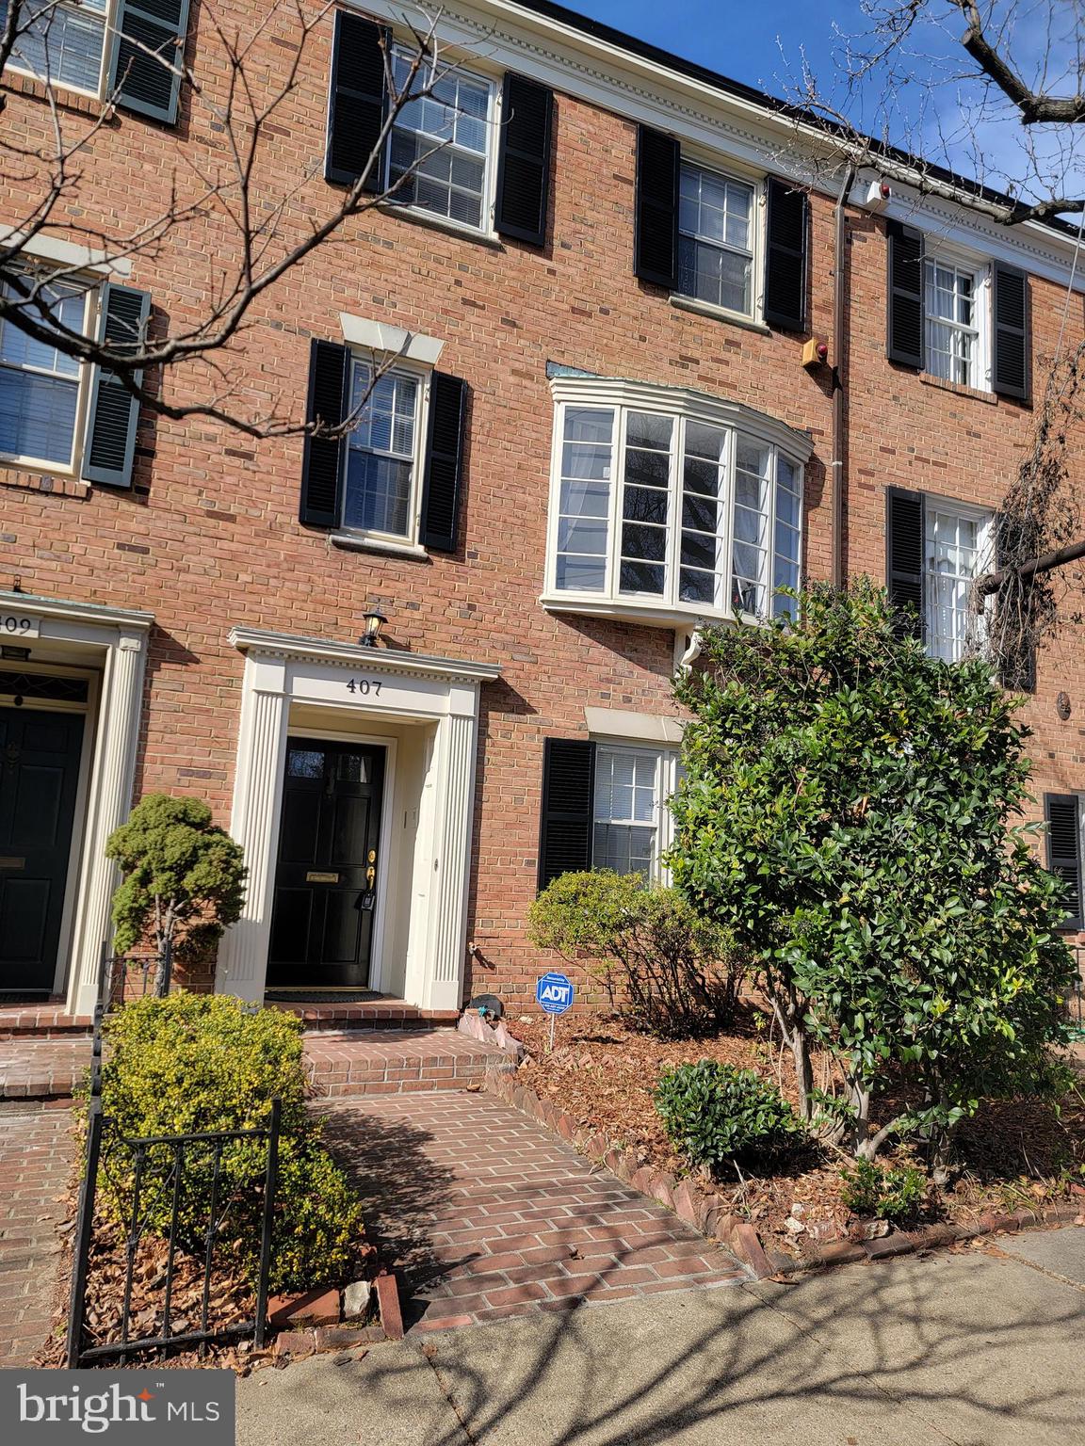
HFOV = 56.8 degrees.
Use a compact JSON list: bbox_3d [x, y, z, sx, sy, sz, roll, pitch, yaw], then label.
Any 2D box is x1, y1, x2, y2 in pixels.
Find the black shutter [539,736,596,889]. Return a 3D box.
[{"bbox_3d":[0.182,0.768,7.758,0.451,1.302,0.050,7,-9,-23],"label":"black shutter"}]

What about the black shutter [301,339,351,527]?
[{"bbox_3d":[-1.644,-2.193,7.599,0.291,1.448,0.040,7,-9,-23],"label":"black shutter"}]

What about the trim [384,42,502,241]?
[{"bbox_3d":[-0.815,-4.650,8.049,0.944,1.491,0.140,7,-9,-23],"label":"trim"}]

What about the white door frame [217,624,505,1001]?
[{"bbox_3d":[-1.419,0.770,7.470,2.050,2.645,0.570,7,-9,-23],"label":"white door frame"}]

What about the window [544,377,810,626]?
[{"bbox_3d":[1.325,-1.787,8.685,2.737,1.992,0.488,7,-9,-23],"label":"window"}]

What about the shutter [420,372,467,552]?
[{"bbox_3d":[-0.778,-2.088,7.976,0.290,1.431,0.040,7,-9,-23],"label":"shutter"}]

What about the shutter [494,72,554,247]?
[{"bbox_3d":[-0.149,-4.808,8.566,0.446,1.491,0.040,7,-9,-23],"label":"shutter"}]

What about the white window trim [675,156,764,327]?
[{"bbox_3d":[1.601,-4.365,9.104,0.966,1.477,0.140,7,-9,-23],"label":"white window trim"}]

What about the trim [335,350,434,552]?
[{"bbox_3d":[-1.211,-2.050,7.568,0.667,1.555,0.140,7,-9,-23],"label":"trim"}]

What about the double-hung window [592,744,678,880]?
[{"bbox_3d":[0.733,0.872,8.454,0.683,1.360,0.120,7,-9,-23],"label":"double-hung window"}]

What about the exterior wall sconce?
[{"bbox_3d":[-1.258,-0.704,7.516,0.191,0.357,0.280,7,-9,-23],"label":"exterior wall sconce"}]

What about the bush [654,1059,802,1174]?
[{"bbox_3d":[0.852,1.825,4.639,0.671,0.492,0.671,7,-9,-23],"label":"bush"}]

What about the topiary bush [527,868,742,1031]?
[{"bbox_3d":[0.743,1.736,7.578,1.939,1.225,1.100,7,-9,-23],"label":"topiary bush"}]

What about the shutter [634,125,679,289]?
[{"bbox_3d":[1.006,-4.499,8.742,0.436,1.450,0.050,7,-9,-23],"label":"shutter"}]

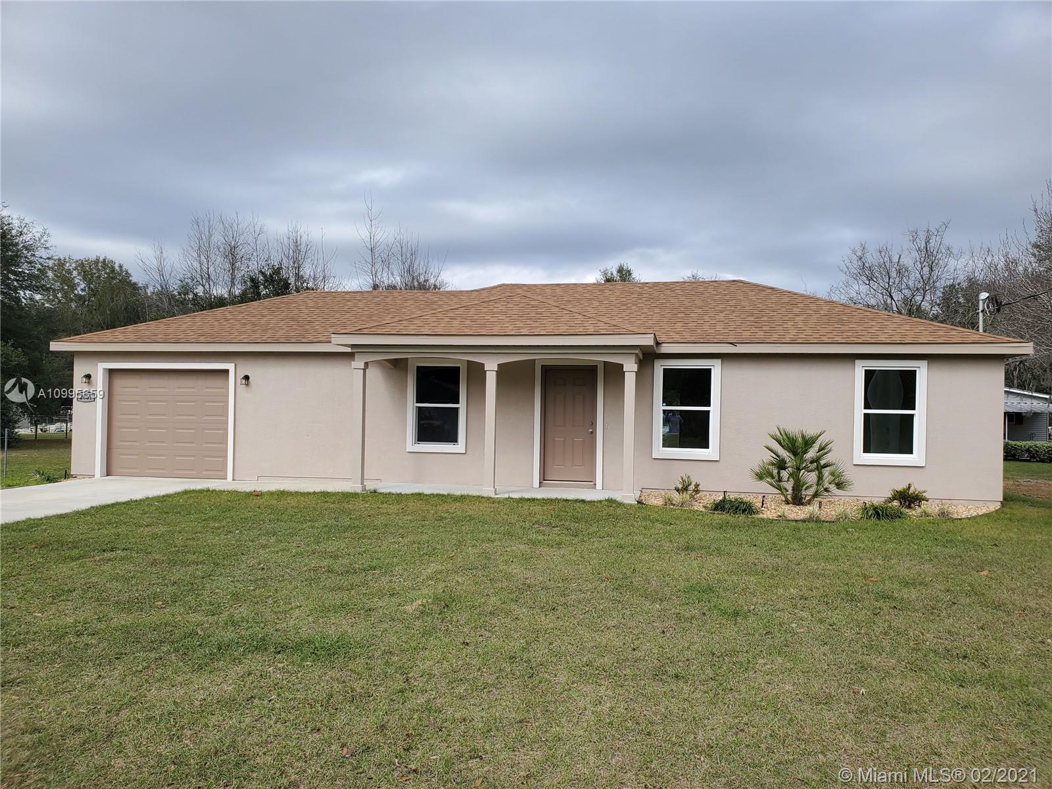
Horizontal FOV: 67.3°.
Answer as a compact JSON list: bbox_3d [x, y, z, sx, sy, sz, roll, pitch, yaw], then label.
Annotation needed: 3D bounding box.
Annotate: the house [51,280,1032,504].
[{"bbox_3d":[-0.146,-0.416,17.361,17.812,4.344,10.156,1,0,11],"label":"house"}]

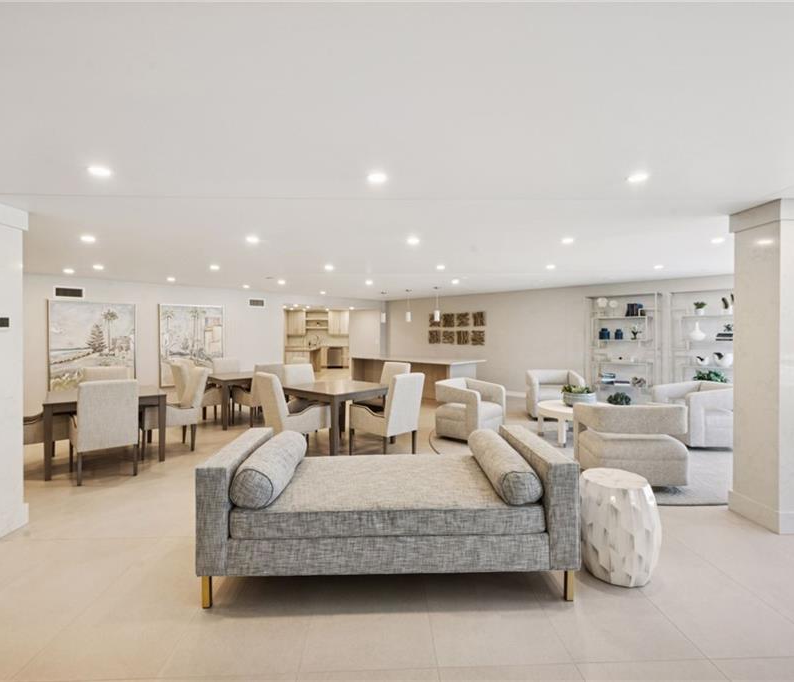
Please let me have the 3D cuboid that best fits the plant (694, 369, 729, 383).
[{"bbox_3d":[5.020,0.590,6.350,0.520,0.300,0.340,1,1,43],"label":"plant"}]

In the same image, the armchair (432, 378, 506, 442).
[{"bbox_3d":[1.042,0.969,5.617,0.710,0.764,0.730,1,1,41],"label":"armchair"}]

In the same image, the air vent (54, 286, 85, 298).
[{"bbox_3d":[-5.590,-0.829,6.800,0.410,0.195,0.030,-1,1,-40],"label":"air vent"}]

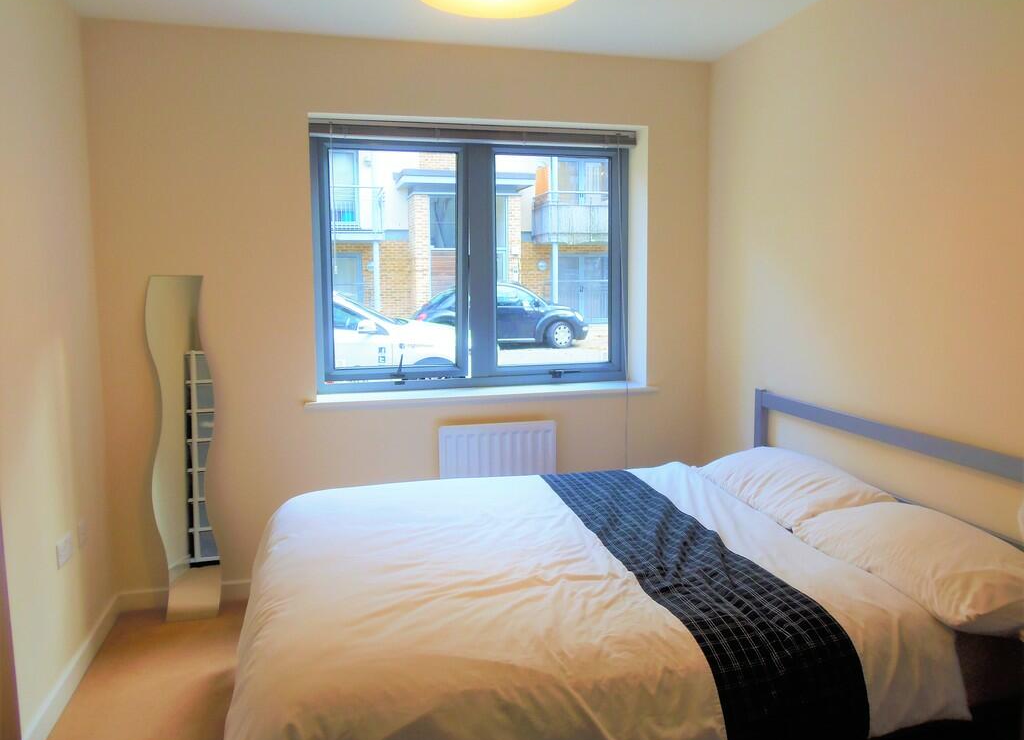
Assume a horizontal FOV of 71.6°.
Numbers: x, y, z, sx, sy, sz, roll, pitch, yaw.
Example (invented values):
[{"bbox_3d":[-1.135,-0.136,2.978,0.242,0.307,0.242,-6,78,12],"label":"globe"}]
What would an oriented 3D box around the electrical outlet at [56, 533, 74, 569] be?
[{"bbox_3d":[-1.528,0.614,2.429,0.012,0.087,0.147,-2,7,-14],"label":"electrical outlet"}]

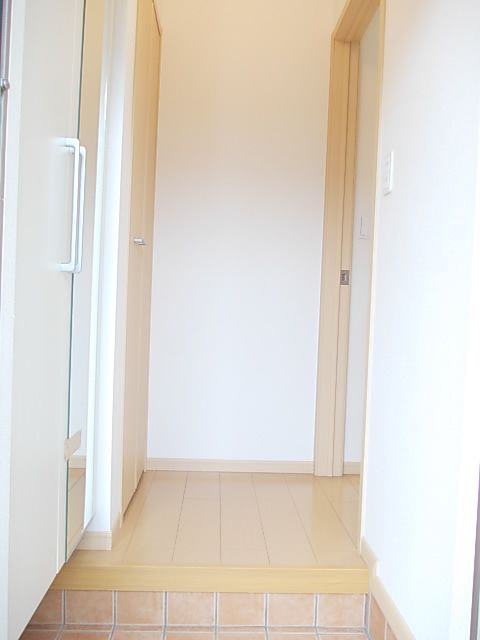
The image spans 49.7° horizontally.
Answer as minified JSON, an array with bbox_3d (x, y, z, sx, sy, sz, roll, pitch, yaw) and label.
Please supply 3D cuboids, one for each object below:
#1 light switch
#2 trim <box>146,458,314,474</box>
[{"bbox_3d":[0.433,-0.426,1.520,0.012,0.117,0.070,2,2,-2],"label":"light switch"},{"bbox_3d":[-0.042,0.694,2.459,0.800,0.059,0.012,2,2,-2],"label":"trim"}]

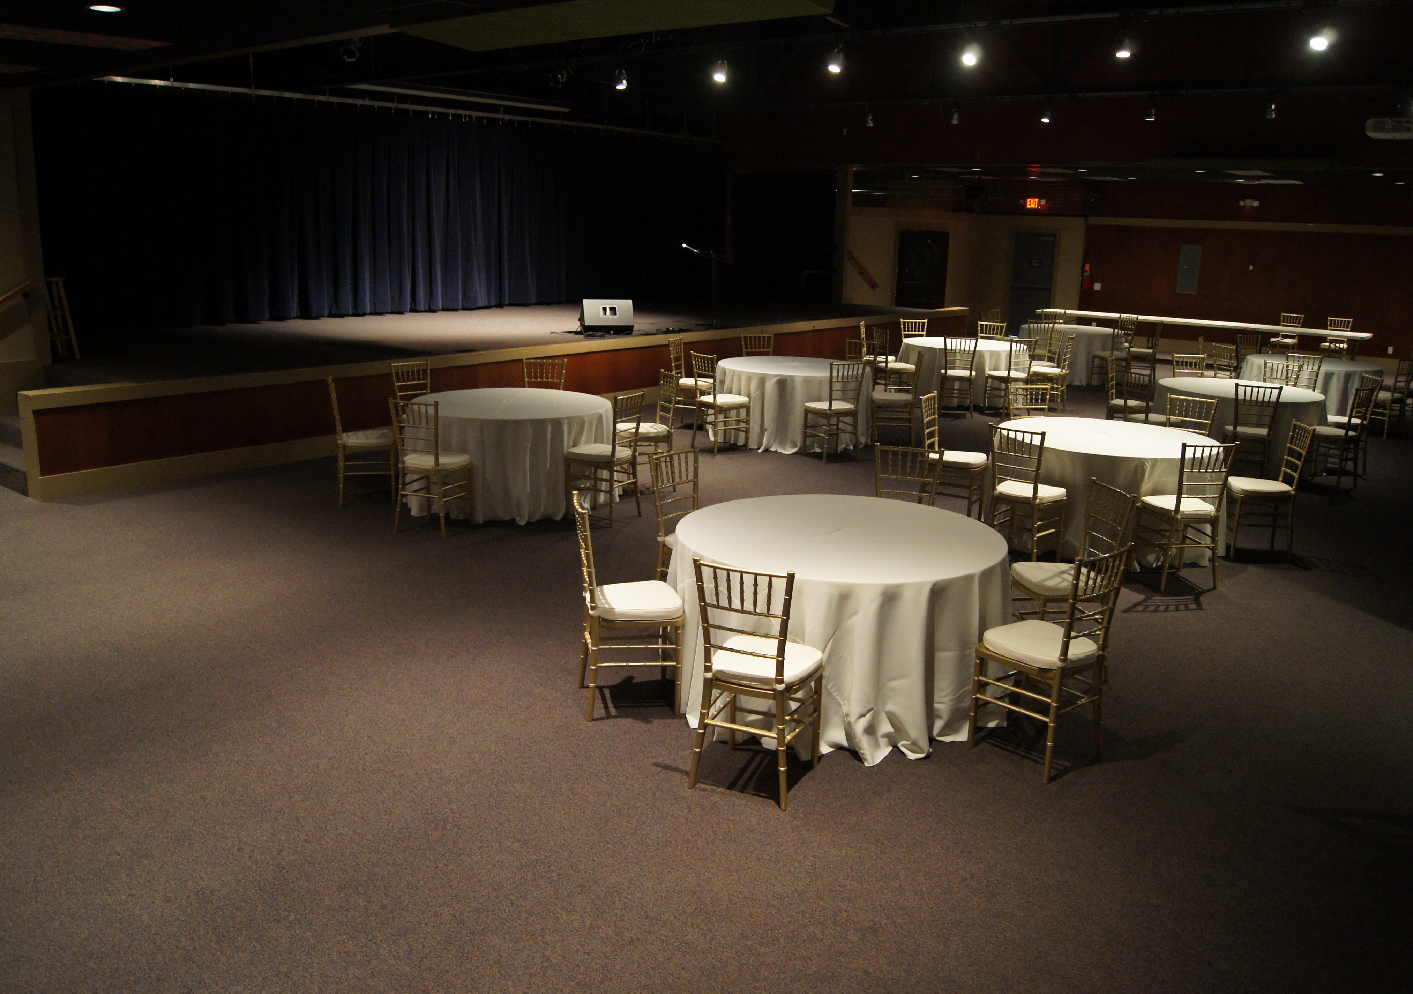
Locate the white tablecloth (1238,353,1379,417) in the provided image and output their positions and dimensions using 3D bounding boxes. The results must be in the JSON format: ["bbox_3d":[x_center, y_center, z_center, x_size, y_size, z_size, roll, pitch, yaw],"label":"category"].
[{"bbox_3d":[7.206,-1.226,13.292,1.610,0.765,1.610,9,15,28],"label":"white tablecloth"}]

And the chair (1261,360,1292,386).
[{"bbox_3d":[5.719,-0.884,11.356,0.435,0.930,0.410,-11,18,-41],"label":"chair"}]

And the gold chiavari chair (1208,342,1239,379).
[{"bbox_3d":[6.155,-1.292,12.988,0.450,0.935,0.405,0,14,-8],"label":"gold chiavari chair"}]

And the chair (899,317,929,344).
[{"bbox_3d":[2.857,-1.916,15.181,0.400,0.931,0.440,0,14,-8],"label":"chair"}]

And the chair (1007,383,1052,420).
[{"bbox_3d":[2.638,-0.397,8.900,0.405,0.935,0.450,-1,14,-12],"label":"chair"}]

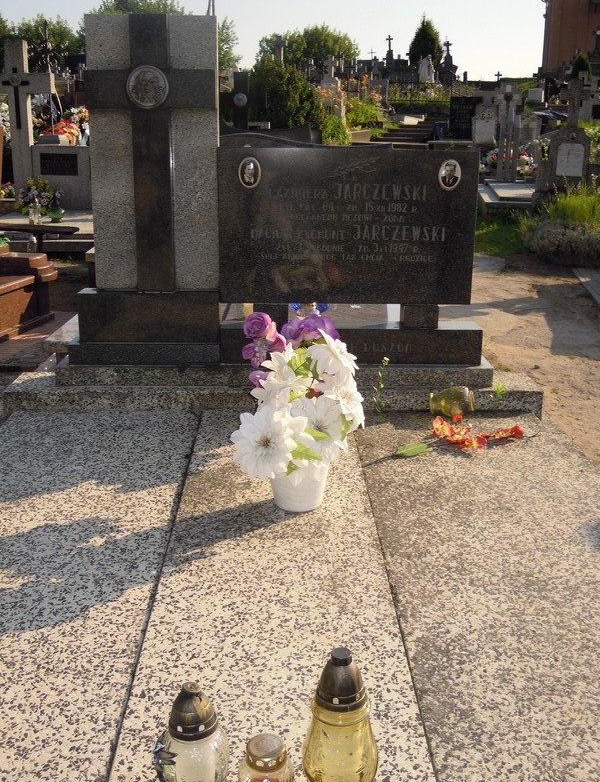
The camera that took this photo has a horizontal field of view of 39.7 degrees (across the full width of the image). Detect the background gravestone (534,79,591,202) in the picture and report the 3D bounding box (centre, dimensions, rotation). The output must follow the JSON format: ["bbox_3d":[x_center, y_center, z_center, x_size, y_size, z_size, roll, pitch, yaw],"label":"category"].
[{"bbox_3d":[2.947,-2.816,9.345,0.470,1.271,0.300,-1,13,-7],"label":"background gravestone"}]

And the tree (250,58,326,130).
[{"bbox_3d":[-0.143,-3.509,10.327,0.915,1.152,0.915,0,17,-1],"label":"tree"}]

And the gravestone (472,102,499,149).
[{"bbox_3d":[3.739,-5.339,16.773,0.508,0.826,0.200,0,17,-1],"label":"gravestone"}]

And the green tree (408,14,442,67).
[{"bbox_3d":[5.465,-14.945,36.234,1.436,2.589,1.436,0,17,-1],"label":"green tree"}]

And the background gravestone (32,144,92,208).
[{"bbox_3d":[-2.466,-2.228,8.678,0.609,0.666,0.160,0,13,-2],"label":"background gravestone"}]

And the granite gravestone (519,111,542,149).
[{"bbox_3d":[3.880,-4.393,14.078,0.400,0.627,0.160,0,13,-2],"label":"granite gravestone"}]

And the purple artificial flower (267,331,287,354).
[{"bbox_3d":[-0.071,-0.143,2.480,0.066,0.068,0.055,-1,13,-6],"label":"purple artificial flower"}]

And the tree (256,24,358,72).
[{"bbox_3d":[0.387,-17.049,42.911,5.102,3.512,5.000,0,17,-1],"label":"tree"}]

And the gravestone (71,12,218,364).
[{"bbox_3d":[-0.630,-0.771,3.324,0.630,1.330,0.210,0,17,-1],"label":"gravestone"}]

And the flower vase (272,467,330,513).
[{"bbox_3d":[-0.001,0.272,2.535,0.172,0.145,0.172,0,17,-1],"label":"flower vase"}]

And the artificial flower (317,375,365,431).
[{"bbox_3d":[0.117,0.034,2.370,0.120,0.148,0.070,-7,15,-28],"label":"artificial flower"}]

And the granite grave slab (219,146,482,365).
[{"bbox_3d":[0.212,-0.538,3.373,1.060,0.845,0.190,0,13,-2],"label":"granite grave slab"}]

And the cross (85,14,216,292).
[{"bbox_3d":[-0.572,-0.930,3.320,0.490,1.030,0.140,0,13,-2],"label":"cross"}]

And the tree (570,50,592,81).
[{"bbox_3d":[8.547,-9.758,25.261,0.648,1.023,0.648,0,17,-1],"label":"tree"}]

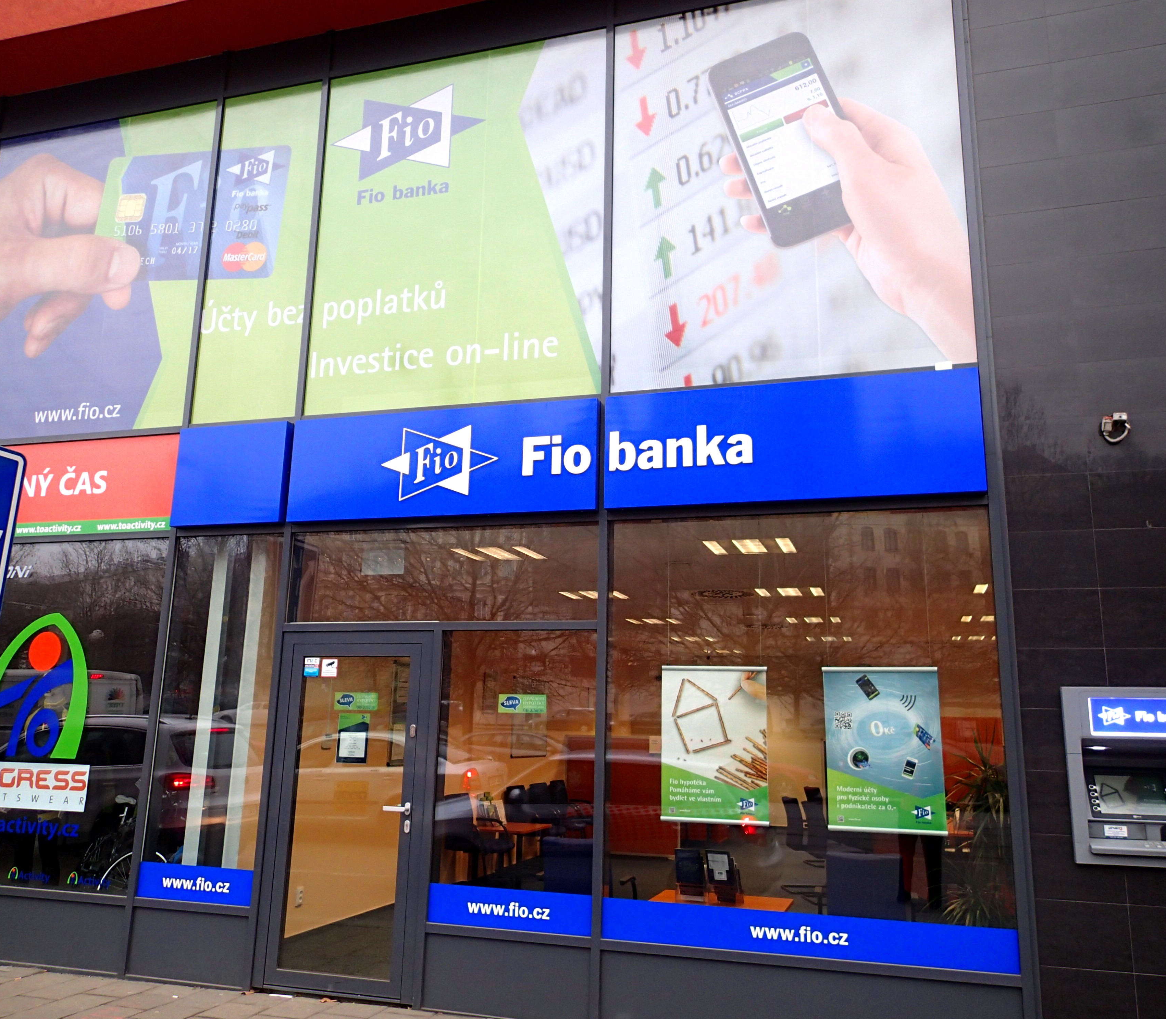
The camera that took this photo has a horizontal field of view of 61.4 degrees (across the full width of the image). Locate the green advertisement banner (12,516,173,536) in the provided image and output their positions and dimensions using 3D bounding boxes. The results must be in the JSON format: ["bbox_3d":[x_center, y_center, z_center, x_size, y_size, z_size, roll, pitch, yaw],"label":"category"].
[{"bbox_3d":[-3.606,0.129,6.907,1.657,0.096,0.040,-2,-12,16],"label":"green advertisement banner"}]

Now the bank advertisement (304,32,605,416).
[{"bbox_3d":[-0.858,-1.914,6.560,2.070,2.546,0.040,-2,-12,16],"label":"bank advertisement"}]

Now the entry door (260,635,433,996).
[{"bbox_3d":[-1.403,1.787,5.919,0.992,2.088,0.080,-2,-12,16],"label":"entry door"}]

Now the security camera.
[{"bbox_3d":[2.731,-0.416,5.042,0.106,0.154,0.130,-2,-12,16],"label":"security camera"}]

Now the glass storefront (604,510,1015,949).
[{"bbox_3d":[1.137,1.102,5.297,2.097,2.199,0.060,-2,-12,16],"label":"glass storefront"}]

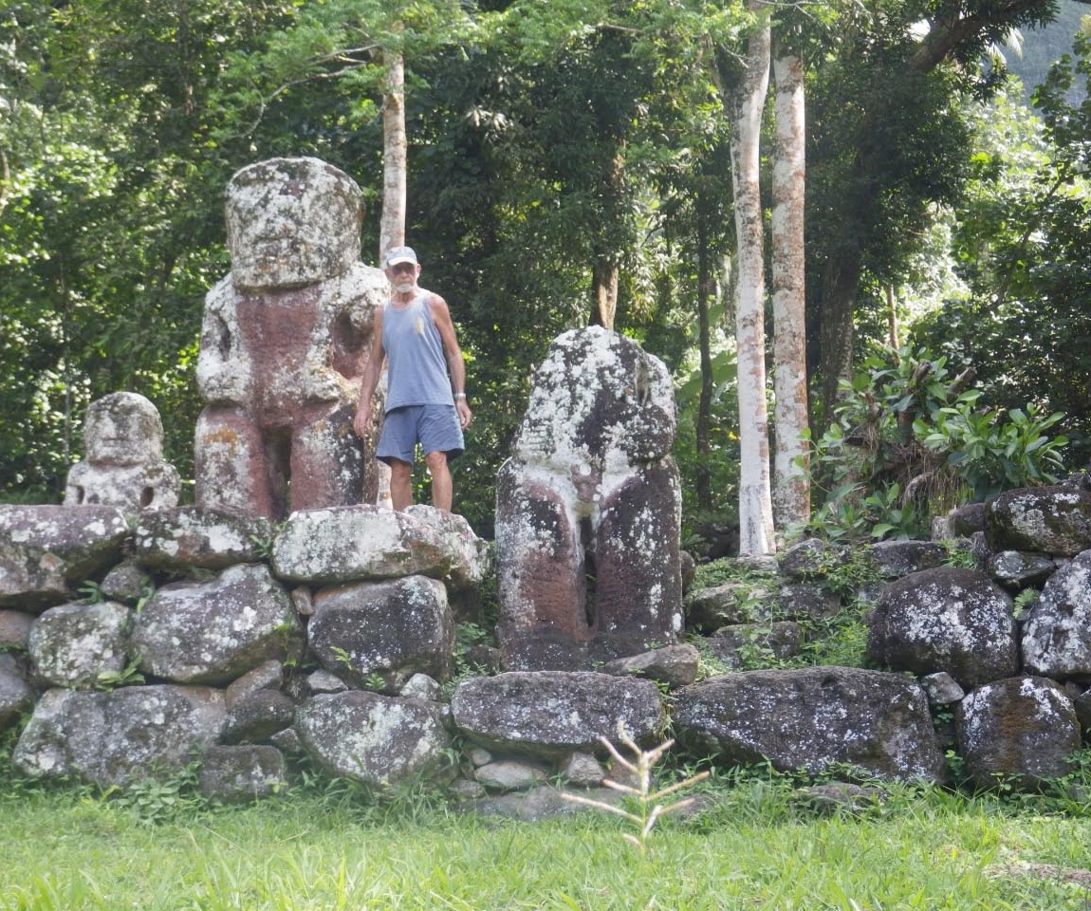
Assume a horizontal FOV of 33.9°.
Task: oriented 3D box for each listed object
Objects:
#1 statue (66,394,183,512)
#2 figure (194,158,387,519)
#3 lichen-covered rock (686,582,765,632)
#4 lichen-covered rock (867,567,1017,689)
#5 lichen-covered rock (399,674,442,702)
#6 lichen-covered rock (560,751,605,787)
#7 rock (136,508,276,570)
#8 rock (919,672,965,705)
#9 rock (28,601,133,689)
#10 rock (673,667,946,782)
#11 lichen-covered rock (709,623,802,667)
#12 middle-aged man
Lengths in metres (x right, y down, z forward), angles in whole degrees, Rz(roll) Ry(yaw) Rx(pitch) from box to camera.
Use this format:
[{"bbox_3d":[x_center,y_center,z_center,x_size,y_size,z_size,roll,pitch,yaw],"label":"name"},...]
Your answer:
[{"bbox_3d":[-2.723,0.076,11.500,0.720,0.970,0.550,0,-1,3],"label":"statue"},{"bbox_3d":[-1.566,-0.630,11.000,1.050,2.420,0.800,0,-1,13],"label":"figure"},{"bbox_3d":[1.105,0.942,11.000,0.525,0.312,0.420,0,-3,0],"label":"lichen-covered rock"},{"bbox_3d":[2.203,0.963,9.950,0.820,0.670,0.680,0,-1,0],"label":"lichen-covered rock"},{"bbox_3d":[-0.699,1.301,9.950,0.243,0.167,0.200,0,-3,0],"label":"lichen-covered rock"},{"bbox_3d":[0.214,1.746,9.950,0.252,0.205,0.220,0,-1,0],"label":"lichen-covered rock"},{"bbox_3d":[-1.931,0.474,10.100,0.800,0.380,0.600,0,-1,0],"label":"rock"},{"bbox_3d":[2.214,1.304,10.000,0.265,0.184,0.220,0,-3,0],"label":"rock"},{"bbox_3d":[-2.627,1.074,10.100,0.585,0.510,0.500,0,-1,0],"label":"rock"},{"bbox_3d":[1.492,1.534,10.100,1.525,0.678,0.750,0,-1,0],"label":"rock"},{"bbox_3d":[1.251,1.132,10.650,0.580,0.290,0.420,0,-1,0],"label":"lichen-covered rock"},{"bbox_3d":[-0.805,-0.387,10.800,0.700,1.746,0.400,-1,-3,14],"label":"middle-aged man"}]

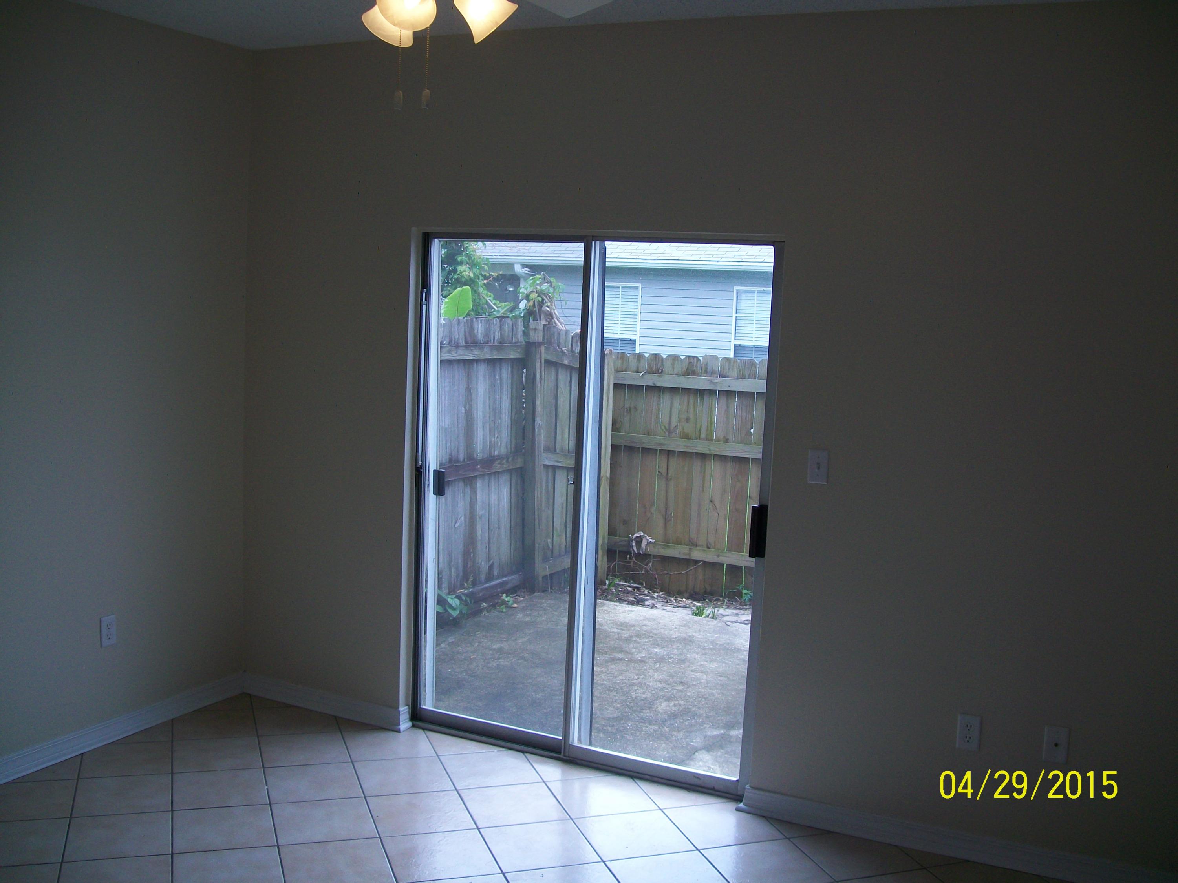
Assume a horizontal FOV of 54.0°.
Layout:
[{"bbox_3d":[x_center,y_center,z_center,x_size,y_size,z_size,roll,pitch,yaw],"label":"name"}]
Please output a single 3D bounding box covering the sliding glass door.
[{"bbox_3d":[-0.018,0.227,4.383,1.460,2.010,0.090,5,7,26],"label":"sliding glass door"}]

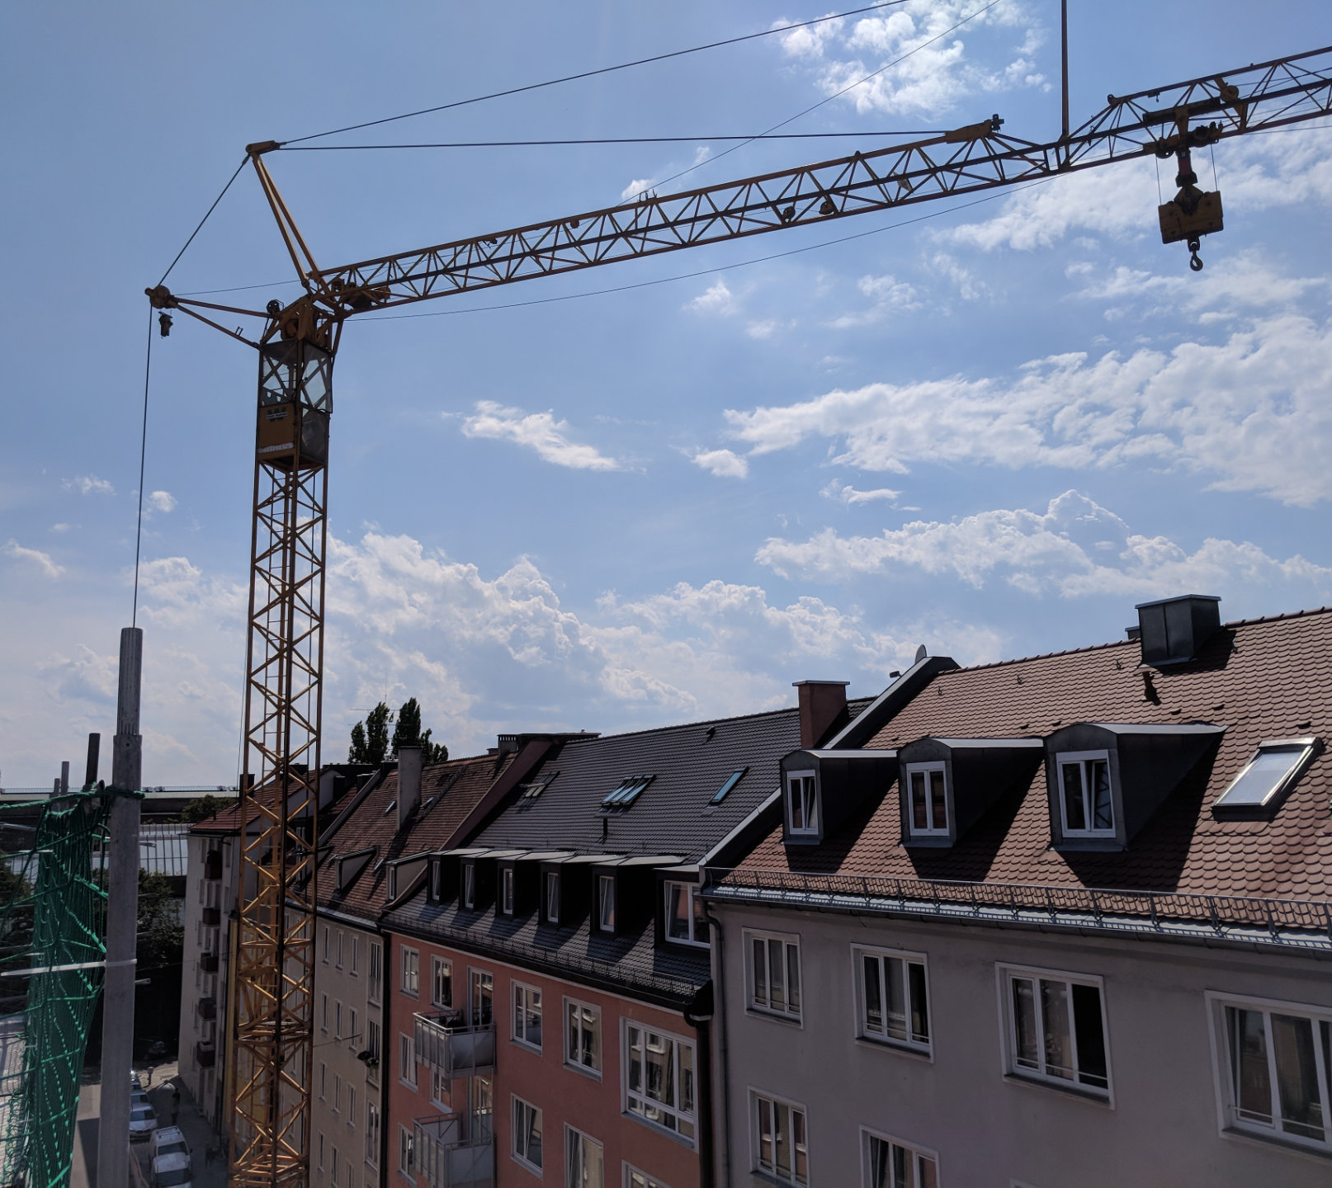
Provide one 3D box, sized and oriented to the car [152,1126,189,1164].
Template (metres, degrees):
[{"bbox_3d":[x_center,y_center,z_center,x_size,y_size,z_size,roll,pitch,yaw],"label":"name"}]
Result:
[{"bbox_3d":[-25.751,29.146,61.748,1.800,1.550,4.400,4,-12,-27],"label":"car"}]

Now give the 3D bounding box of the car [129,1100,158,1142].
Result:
[{"bbox_3d":[-30.417,30.586,68.805,1.790,1.480,4.300,4,-12,-27],"label":"car"}]

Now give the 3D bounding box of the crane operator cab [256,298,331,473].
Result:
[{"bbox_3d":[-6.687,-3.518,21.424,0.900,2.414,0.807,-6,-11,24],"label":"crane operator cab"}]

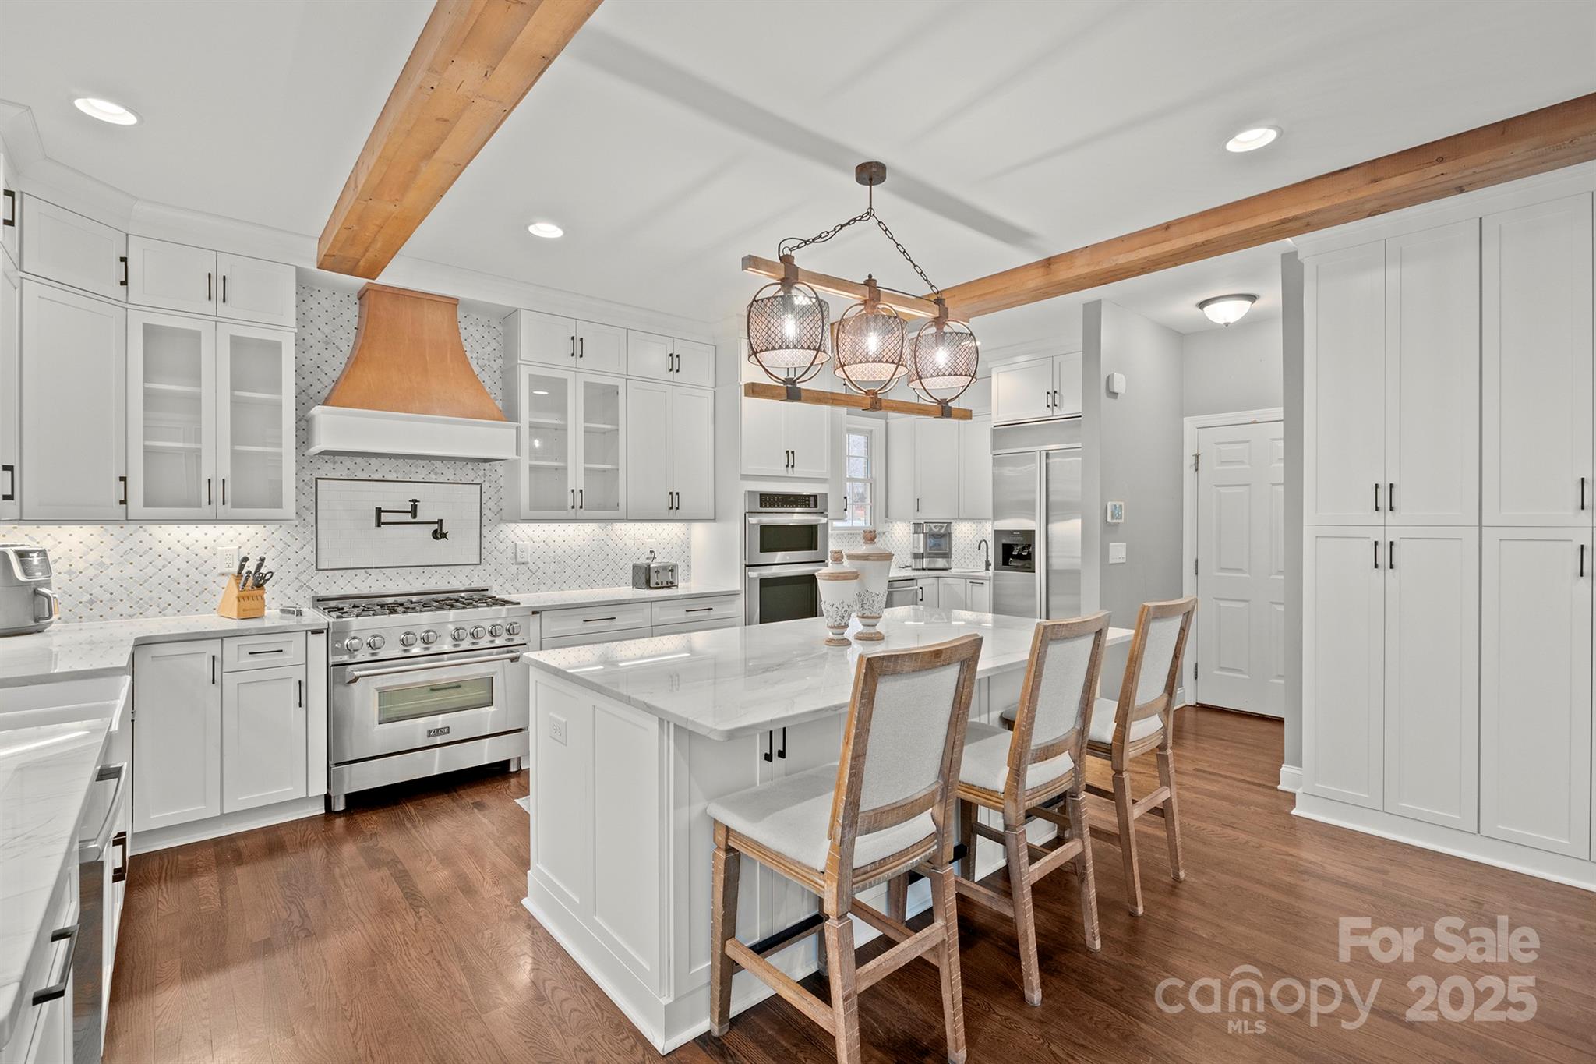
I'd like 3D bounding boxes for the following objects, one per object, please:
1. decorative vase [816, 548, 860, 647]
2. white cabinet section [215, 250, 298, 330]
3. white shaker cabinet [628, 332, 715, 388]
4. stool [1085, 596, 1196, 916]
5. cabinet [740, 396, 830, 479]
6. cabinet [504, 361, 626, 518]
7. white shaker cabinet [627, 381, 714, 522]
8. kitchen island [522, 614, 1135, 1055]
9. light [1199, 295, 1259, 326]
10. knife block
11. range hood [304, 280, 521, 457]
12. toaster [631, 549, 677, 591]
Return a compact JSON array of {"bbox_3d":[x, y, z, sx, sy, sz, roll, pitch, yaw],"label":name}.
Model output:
[{"bbox_3d":[0.153,0.244,2.671,0.169,0.357,0.169,0,0,0],"label":"decorative vase"},{"bbox_3d":[-2.694,-1.155,3.521,0.303,0.307,0.330,-1,1,-41],"label":"white cabinet section"},{"bbox_3d":[-0.953,-1.174,4.957,0.693,0.308,0.330,-1,1,-41],"label":"white shaker cabinet"},{"bbox_3d":[1.131,0.776,2.722,0.460,1.060,0.590,0,0,-40],"label":"stool"},{"bbox_3d":[-0.258,-0.703,5.351,0.837,0.610,0.570,-1,1,-41],"label":"cabinet"},{"bbox_3d":[-1.473,-0.531,4.510,0.687,0.915,0.330,-1,1,-41],"label":"cabinet"},{"bbox_3d":[-0.953,-0.539,4.960,0.689,0.919,0.330,-1,1,-41],"label":"white shaker cabinet"},{"bbox_3d":[0.240,0.865,2.753,2.180,0.888,1.270,0,0,-40],"label":"kitchen island"},{"bbox_3d":[2.708,-1.374,4.459,0.335,0.165,0.335,0,0,-40],"label":"light"},{"bbox_3d":[-2.729,0.311,3.472,0.230,0.215,0.110,0,0,34],"label":"knife block"},{"bbox_3d":[-2.107,-0.844,3.910,0.955,0.890,0.510,0,0,-40],"label":"range hood"},{"bbox_3d":[-0.990,0.296,4.919,0.252,0.182,0.240,-1,1,-41],"label":"toaster"}]

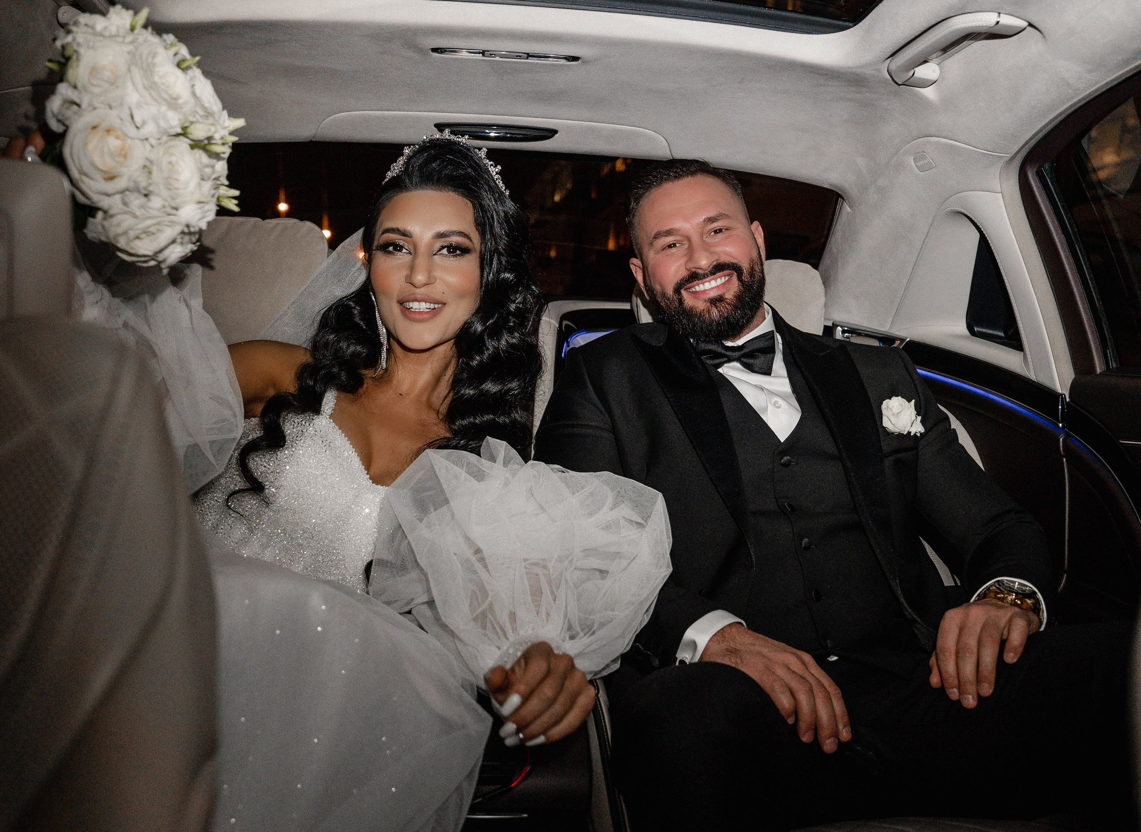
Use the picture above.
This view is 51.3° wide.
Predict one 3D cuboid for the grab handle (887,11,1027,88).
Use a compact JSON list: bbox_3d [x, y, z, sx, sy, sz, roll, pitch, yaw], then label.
[{"bbox_3d":[0.465,-0.440,1.430,0.065,0.065,0.220,2,0,-22],"label":"grab handle"}]

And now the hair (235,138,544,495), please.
[{"bbox_3d":[-0.215,-0.125,1.450,0.370,0.430,0.290,2,0,-5],"label":"hair"}]

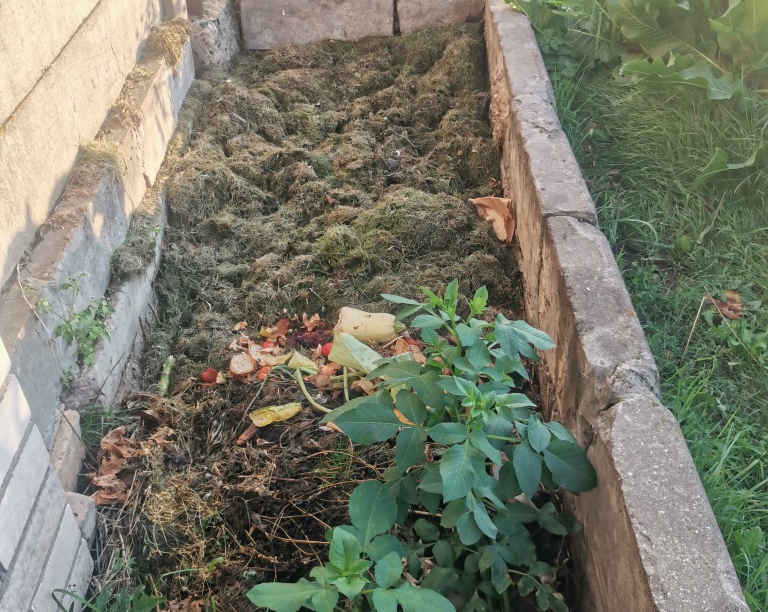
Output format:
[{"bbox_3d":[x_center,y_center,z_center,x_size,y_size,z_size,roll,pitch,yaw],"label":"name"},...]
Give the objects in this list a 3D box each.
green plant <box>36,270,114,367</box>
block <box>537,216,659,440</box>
[{"bbox_3d":[-0.786,0.047,1.979,0.140,0.220,0.190,1,40,-1],"label":"green plant"},{"bbox_3d":[0.531,0.088,2.030,0.150,0.340,0.690,1,40,-1],"label":"block"}]

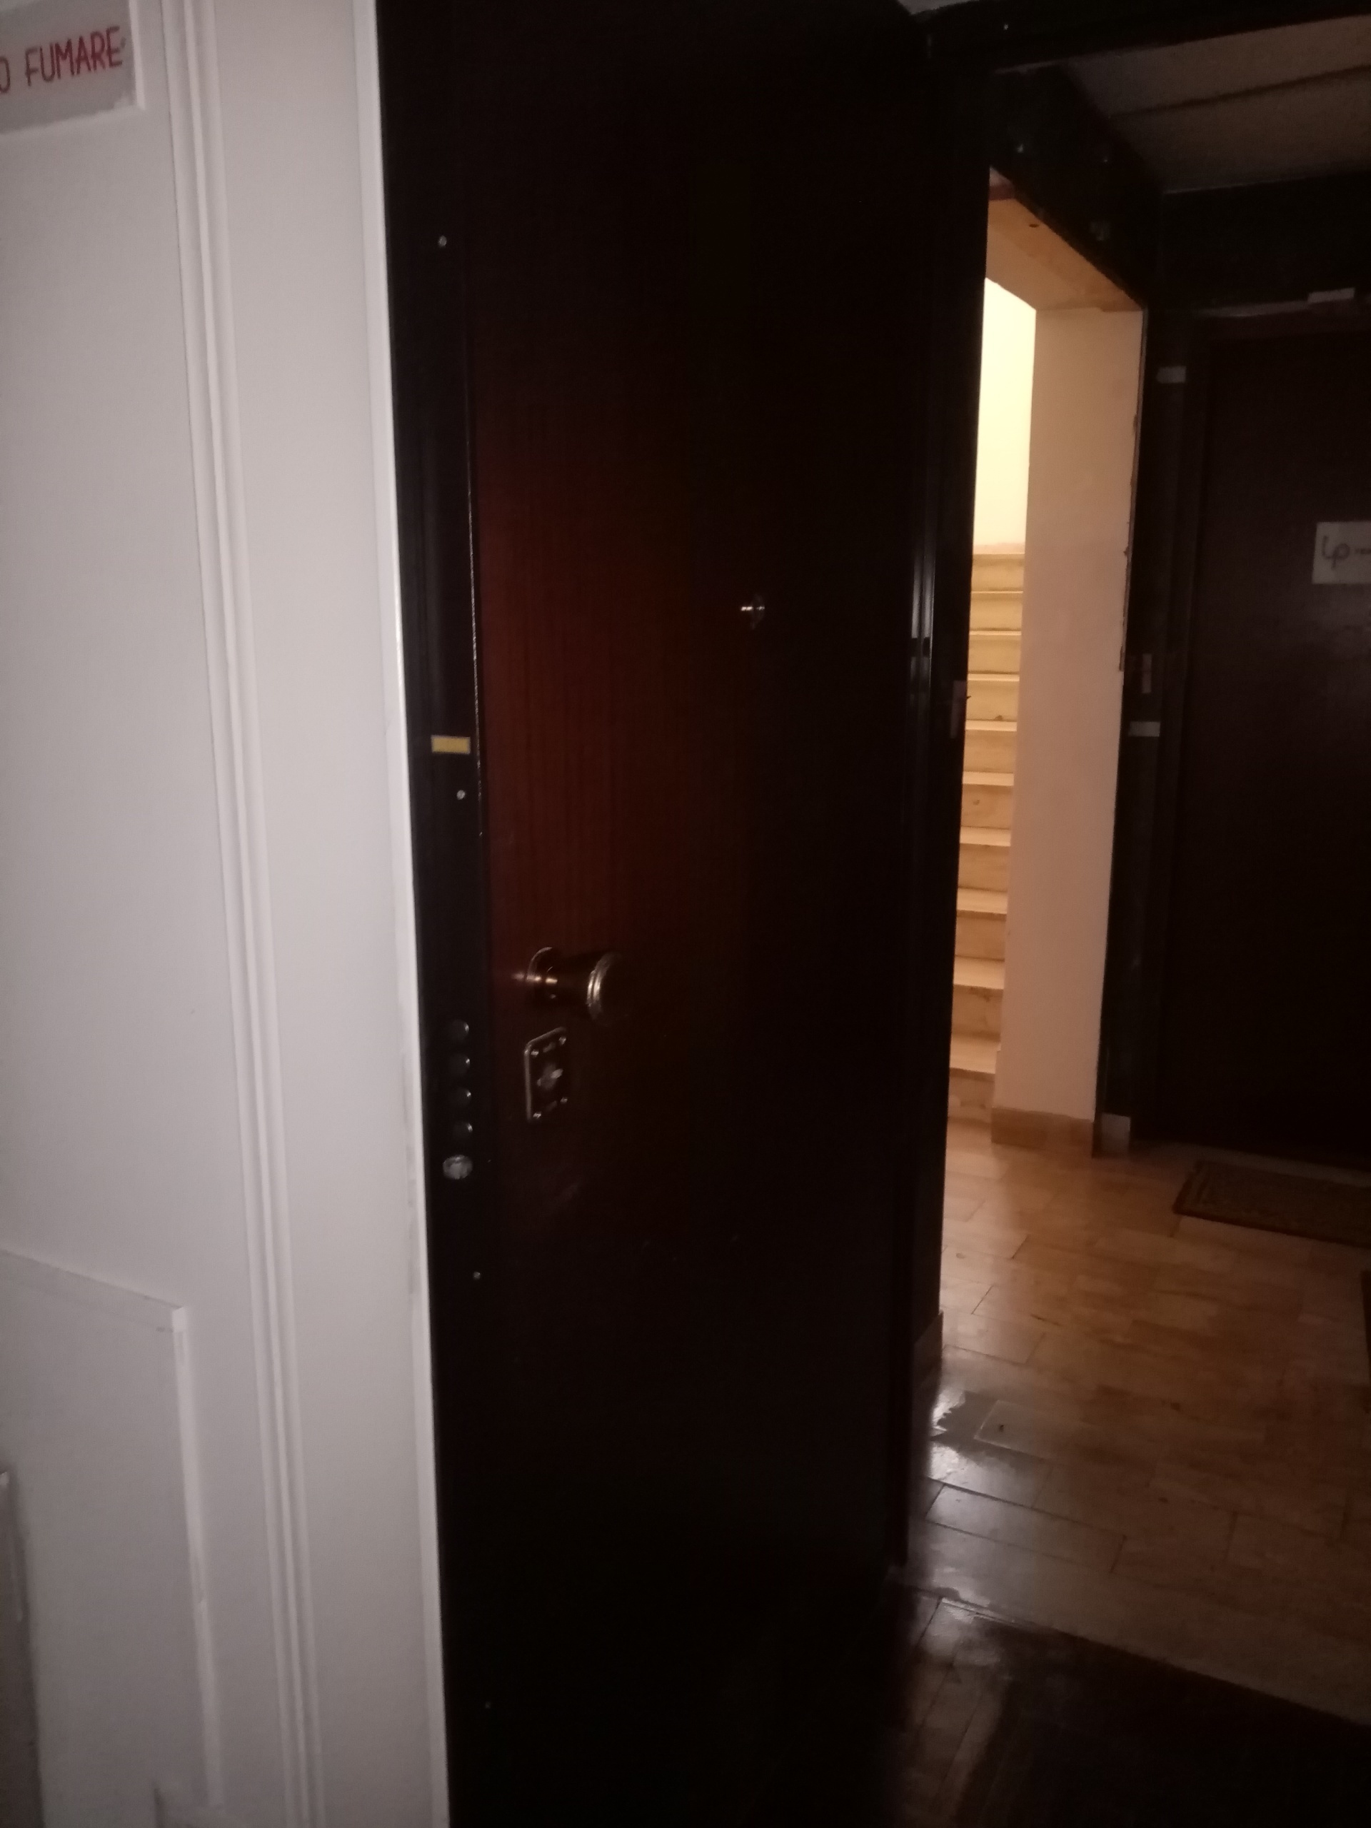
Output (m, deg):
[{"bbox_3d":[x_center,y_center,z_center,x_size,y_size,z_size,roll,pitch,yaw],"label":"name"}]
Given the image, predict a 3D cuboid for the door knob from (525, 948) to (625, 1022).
[{"bbox_3d":[-0.088,0.056,1.129,0.065,0.061,0.061,7,13,29],"label":"door knob"}]

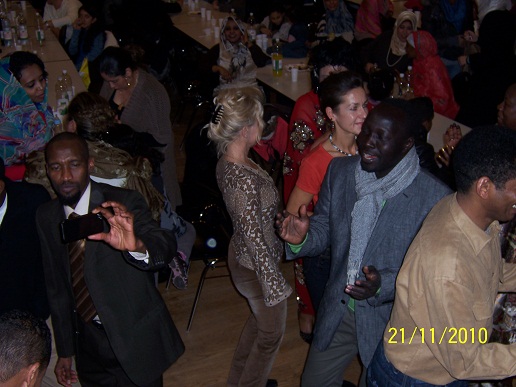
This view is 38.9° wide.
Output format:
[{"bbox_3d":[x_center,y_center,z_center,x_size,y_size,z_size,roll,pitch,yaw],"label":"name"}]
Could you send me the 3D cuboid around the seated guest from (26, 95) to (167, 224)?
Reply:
[{"bbox_3d":[-0.920,0.043,4.256,0.620,1.340,0.750,-8,25,-18],"label":"seated guest"}]

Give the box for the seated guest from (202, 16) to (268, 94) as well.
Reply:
[{"bbox_3d":[-0.217,-1.043,6.805,0.600,1.280,0.700,6,24,13],"label":"seated guest"}]

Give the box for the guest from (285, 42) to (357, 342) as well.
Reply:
[{"bbox_3d":[0.340,0.060,3.794,0.520,1.680,0.420,0,24,0],"label":"guest"}]

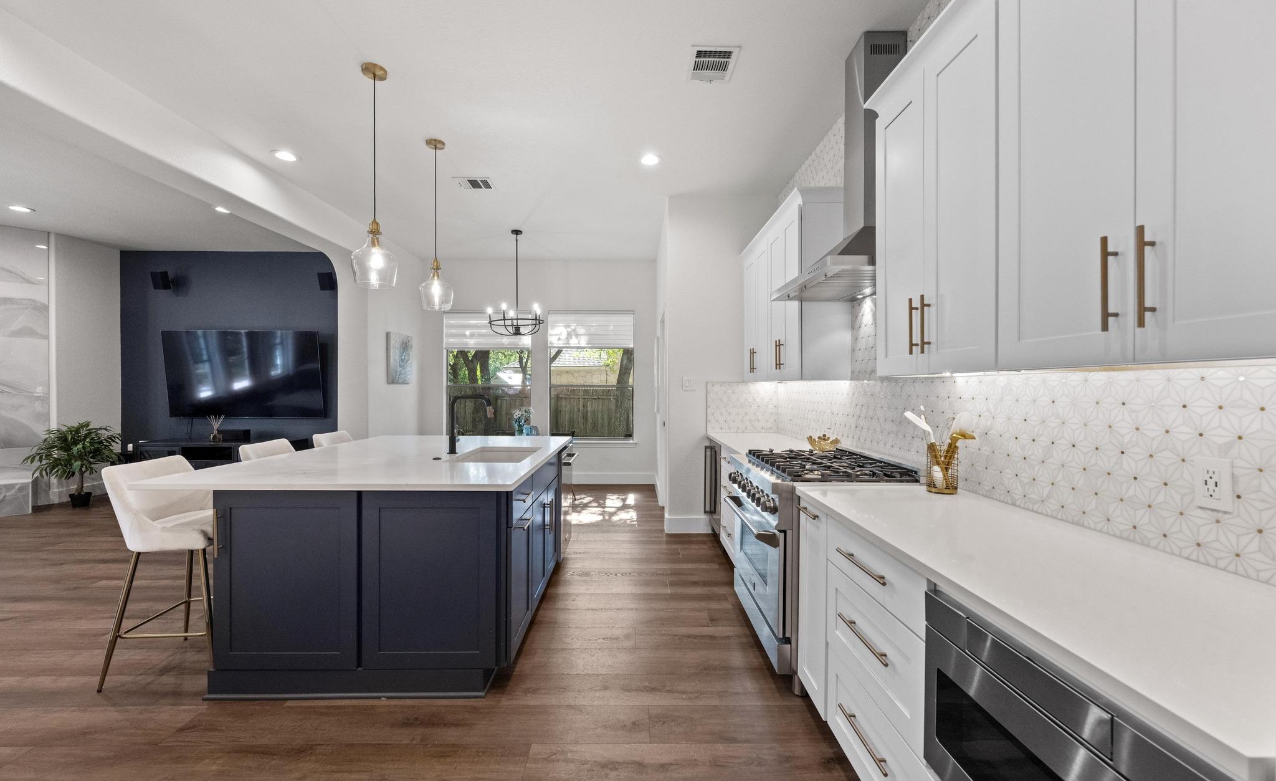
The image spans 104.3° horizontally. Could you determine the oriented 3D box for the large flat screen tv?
[{"bbox_3d":[-4.838,-0.196,6.080,1.885,1.075,0.060,0,6,-1],"label":"large flat screen tv"}]

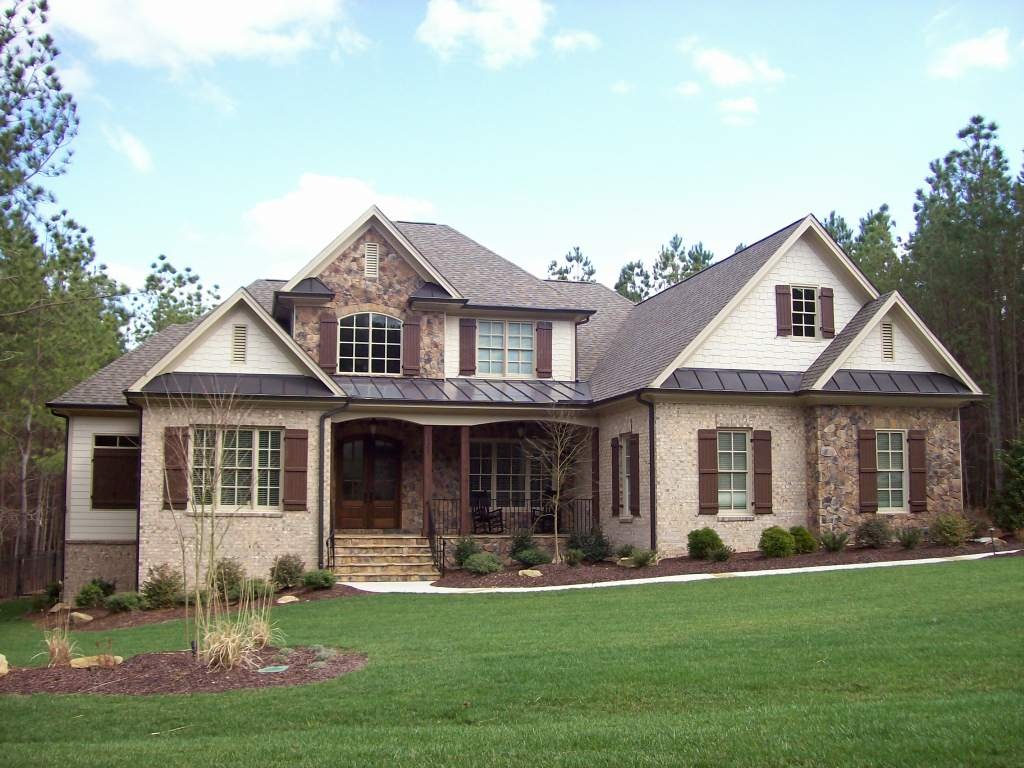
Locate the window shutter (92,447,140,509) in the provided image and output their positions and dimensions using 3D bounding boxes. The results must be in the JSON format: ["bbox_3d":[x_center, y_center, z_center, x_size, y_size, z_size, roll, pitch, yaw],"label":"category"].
[{"bbox_3d":[-10.222,2.439,27.576,1.198,1.610,0.060,2,-6,-13],"label":"window shutter"}]

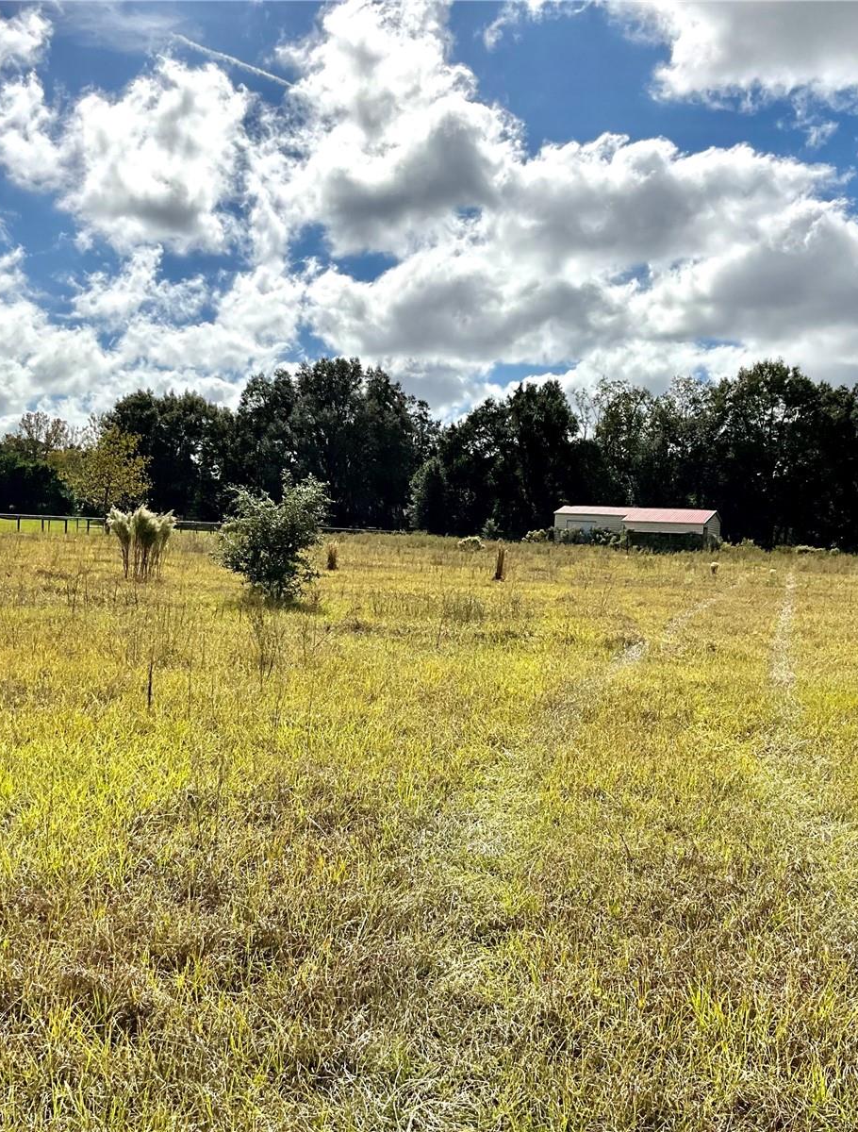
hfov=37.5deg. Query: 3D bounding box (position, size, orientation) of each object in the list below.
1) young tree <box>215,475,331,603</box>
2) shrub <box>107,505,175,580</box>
[{"bbox_3d":[-2.745,-0.487,22.211,2.030,2.278,1.928,2,2,0],"label":"young tree"},{"bbox_3d":[-6.433,-0.514,28.273,1.503,1.687,1.383,2,2,0],"label":"shrub"}]

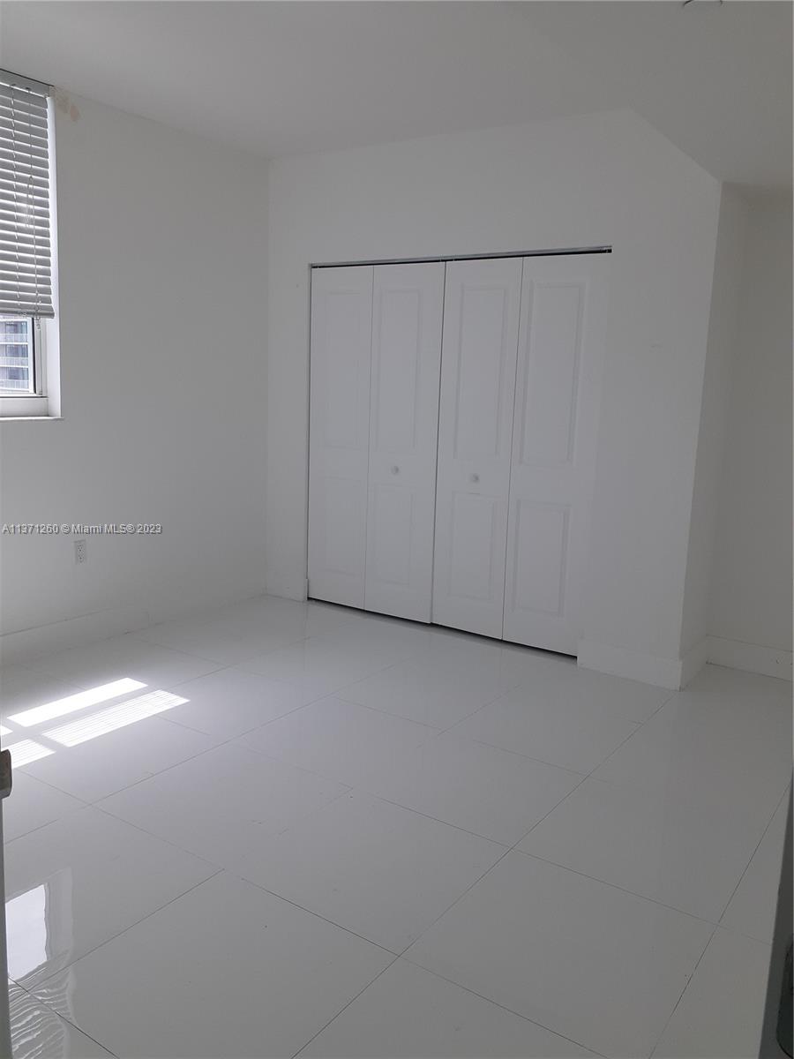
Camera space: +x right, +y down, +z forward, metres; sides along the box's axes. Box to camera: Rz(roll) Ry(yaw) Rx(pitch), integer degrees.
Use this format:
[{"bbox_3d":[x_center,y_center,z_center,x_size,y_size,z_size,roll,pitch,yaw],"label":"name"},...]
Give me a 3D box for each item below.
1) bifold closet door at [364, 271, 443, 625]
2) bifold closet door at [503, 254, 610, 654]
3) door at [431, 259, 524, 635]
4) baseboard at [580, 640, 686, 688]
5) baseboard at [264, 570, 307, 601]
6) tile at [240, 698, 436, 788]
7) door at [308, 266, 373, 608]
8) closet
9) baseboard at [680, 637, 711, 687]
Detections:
[{"bbox_3d":[0.042,-0.471,4.684,0.477,1.981,0.035,9,12,34],"label":"bifold closet door"},{"bbox_3d":[0.791,-0.351,4.180,0.436,1.974,0.035,9,12,34],"label":"bifold closet door"},{"bbox_3d":[0.429,-0.420,4.452,0.452,1.998,0.036,8,12,34],"label":"door"},{"bbox_3d":[1.143,0.662,4.070,0.519,0.142,0.015,8,12,34],"label":"baseboard"},{"bbox_3d":[-0.720,0.377,5.295,0.342,0.155,0.015,9,12,34],"label":"baseboard"},{"bbox_3d":[-0.230,0.829,3.280,0.610,0.010,0.610,8,12,34],"label":"tile"},{"bbox_3d":[-0.342,-0.532,4.972,0.455,1.998,0.036,8,12,34],"label":"door"},{"bbox_3d":[0.352,-0.448,4.733,1.824,2.040,0.500,9,12,34],"label":"closet"},{"bbox_3d":[1.493,0.662,4.135,0.015,0.142,0.519,8,12,34],"label":"baseboard"}]

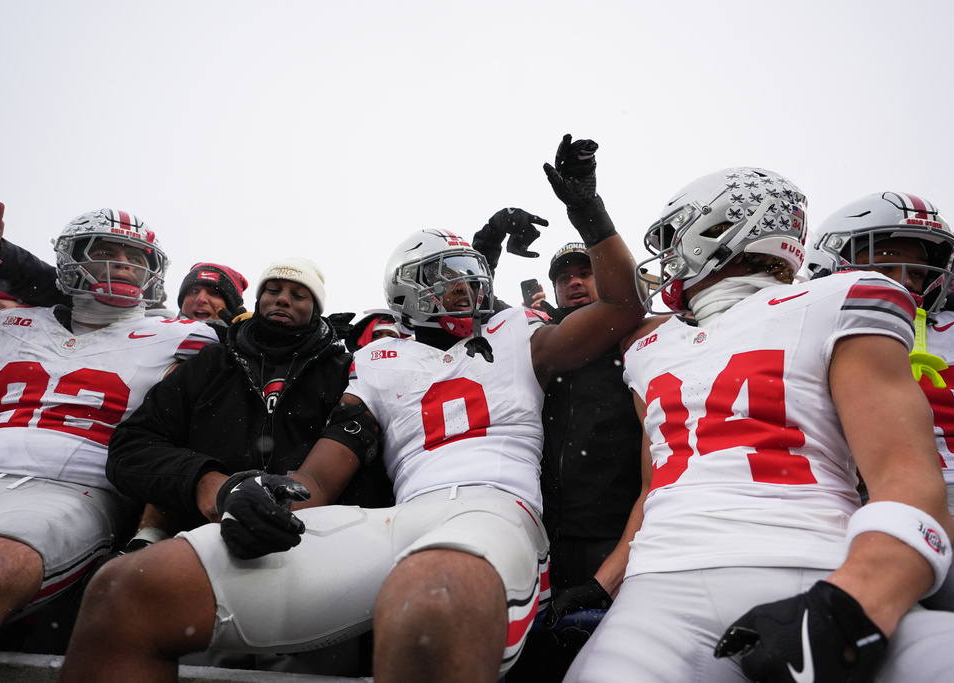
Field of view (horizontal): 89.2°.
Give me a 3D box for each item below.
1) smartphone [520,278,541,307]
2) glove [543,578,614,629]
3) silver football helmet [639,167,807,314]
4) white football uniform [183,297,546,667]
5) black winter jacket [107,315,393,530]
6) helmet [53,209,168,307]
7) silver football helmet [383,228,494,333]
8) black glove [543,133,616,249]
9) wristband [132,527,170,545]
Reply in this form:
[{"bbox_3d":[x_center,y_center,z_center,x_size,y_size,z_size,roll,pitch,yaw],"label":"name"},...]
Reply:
[{"bbox_3d":[0.230,-0.182,2.000,0.075,0.150,0.009,-11,-16,3],"label":"smartphone"},{"bbox_3d":[0.233,0.614,1.120,0.180,0.110,0.110,5,-19,-14],"label":"glove"},{"bbox_3d":[0.497,-0.210,1.004,0.320,0.275,0.250,-4,-12,25],"label":"silver football helmet"},{"bbox_3d":[-0.150,0.230,1.020,0.680,0.740,0.580,-2,-18,5],"label":"white football uniform"},{"bbox_3d":[-0.545,0.210,1.300,0.630,0.660,0.450,2,-18,-8],"label":"black winter jacket"},{"bbox_3d":[-1.025,-0.231,1.365,0.320,0.275,0.250,2,-1,41],"label":"helmet"},{"bbox_3d":[-0.094,-0.154,1.240,0.250,0.275,0.320,-9,-7,-32],"label":"silver football helmet"},{"bbox_3d":[0.237,-0.350,1.120,0.150,0.260,0.120,-16,-16,4],"label":"black glove"},{"bbox_3d":[-0.813,0.486,1.200,0.085,0.060,0.080,14,-20,5],"label":"wristband"}]

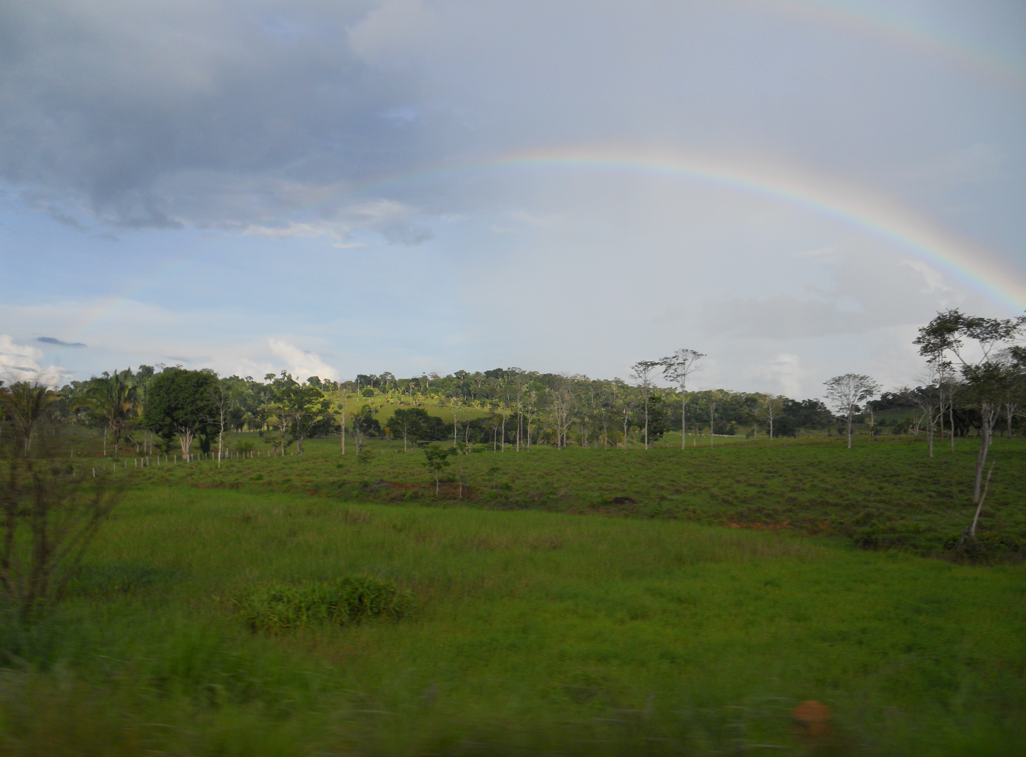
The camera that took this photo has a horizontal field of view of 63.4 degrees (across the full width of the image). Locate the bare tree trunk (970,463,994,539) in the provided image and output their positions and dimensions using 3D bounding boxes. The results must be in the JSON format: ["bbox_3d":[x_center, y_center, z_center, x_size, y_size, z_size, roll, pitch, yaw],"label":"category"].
[{"bbox_3d":[24.860,6.502,44.000,1.317,4.037,0.659,0,-3,0],"label":"bare tree trunk"}]

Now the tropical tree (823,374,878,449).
[{"bbox_3d":[56.312,5.398,138.000,9.330,12.528,8.863,0,-3,0],"label":"tropical tree"}]

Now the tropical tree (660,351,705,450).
[{"bbox_3d":[32.274,3.891,158.000,8.240,19.227,7.828,0,-3,0],"label":"tropical tree"}]

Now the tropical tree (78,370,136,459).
[{"bbox_3d":[-61.515,5.354,126.000,8.762,13.264,8.762,0,-3,0],"label":"tropical tree"}]

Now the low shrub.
[{"bbox_3d":[-4.973,5.866,21.500,4.500,1.150,1.900,0,-3,0],"label":"low shrub"}]

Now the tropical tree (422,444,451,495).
[{"bbox_3d":[-6.088,7.235,66.000,2.295,4.080,2.295,0,-3,0],"label":"tropical tree"}]

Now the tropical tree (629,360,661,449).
[{"bbox_3d":[25.179,4.959,158.000,5.951,17.091,5.951,0,-3,0],"label":"tropical tree"}]

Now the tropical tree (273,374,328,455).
[{"bbox_3d":[-35.053,5.998,138.000,9.196,13.461,8.277,0,-3,0],"label":"tropical tree"}]

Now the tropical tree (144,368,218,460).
[{"bbox_3d":[-51.180,5.501,128.000,11.497,14.093,11.497,0,-3,0],"label":"tropical tree"}]

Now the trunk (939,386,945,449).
[{"bbox_3d":[64.528,5.855,125.000,0.966,9.658,0.773,0,-3,0],"label":"trunk"}]

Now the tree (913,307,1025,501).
[{"bbox_3d":[37.829,2.397,68.000,9.786,15.833,8.807,0,-3,0],"label":"tree"}]

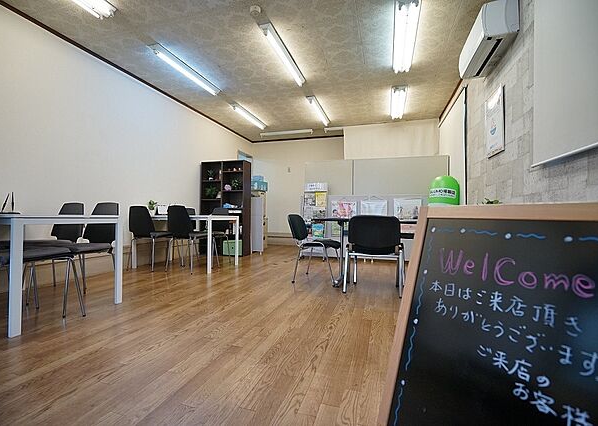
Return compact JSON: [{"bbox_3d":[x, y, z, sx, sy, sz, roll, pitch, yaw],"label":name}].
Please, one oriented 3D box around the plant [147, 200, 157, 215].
[{"bbox_3d":[-2.093,-0.078,4.067,0.120,0.195,0.120,0,-1,17],"label":"plant"}]

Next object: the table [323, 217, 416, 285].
[{"bbox_3d":[0.898,0.443,3.118,1.450,0.710,0.600,0,-1,23],"label":"table"}]

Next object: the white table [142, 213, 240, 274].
[{"bbox_3d":[-1.565,0.393,4.020,1.235,0.728,0.705,0,-1,17],"label":"white table"}]

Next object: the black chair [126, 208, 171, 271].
[{"bbox_3d":[-2.062,0.357,4.005,0.440,0.865,0.510,0,-1,11],"label":"black chair"}]

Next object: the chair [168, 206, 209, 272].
[{"bbox_3d":[-1.460,0.336,3.732,0.480,0.842,0.545,0,-1,19],"label":"chair"}]

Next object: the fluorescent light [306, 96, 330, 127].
[{"bbox_3d":[0.380,-1.842,5.232,0.160,0.110,1.290,0,-1,17],"label":"fluorescent light"}]

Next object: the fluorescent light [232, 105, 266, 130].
[{"bbox_3d":[-0.949,-1.847,5.563,0.160,0.110,1.290,0,-1,17],"label":"fluorescent light"}]

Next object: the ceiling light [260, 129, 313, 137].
[{"bbox_3d":[-0.288,-1.831,6.666,1.290,0.100,0.100,0,-1,17],"label":"ceiling light"}]

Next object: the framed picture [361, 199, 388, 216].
[{"bbox_3d":[1.296,-0.060,4.877,0.435,0.310,0.020,0,-1,17],"label":"framed picture"}]

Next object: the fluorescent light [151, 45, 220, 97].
[{"bbox_3d":[-1.478,-1.874,3.864,0.160,0.110,1.290,0,-1,17],"label":"fluorescent light"}]

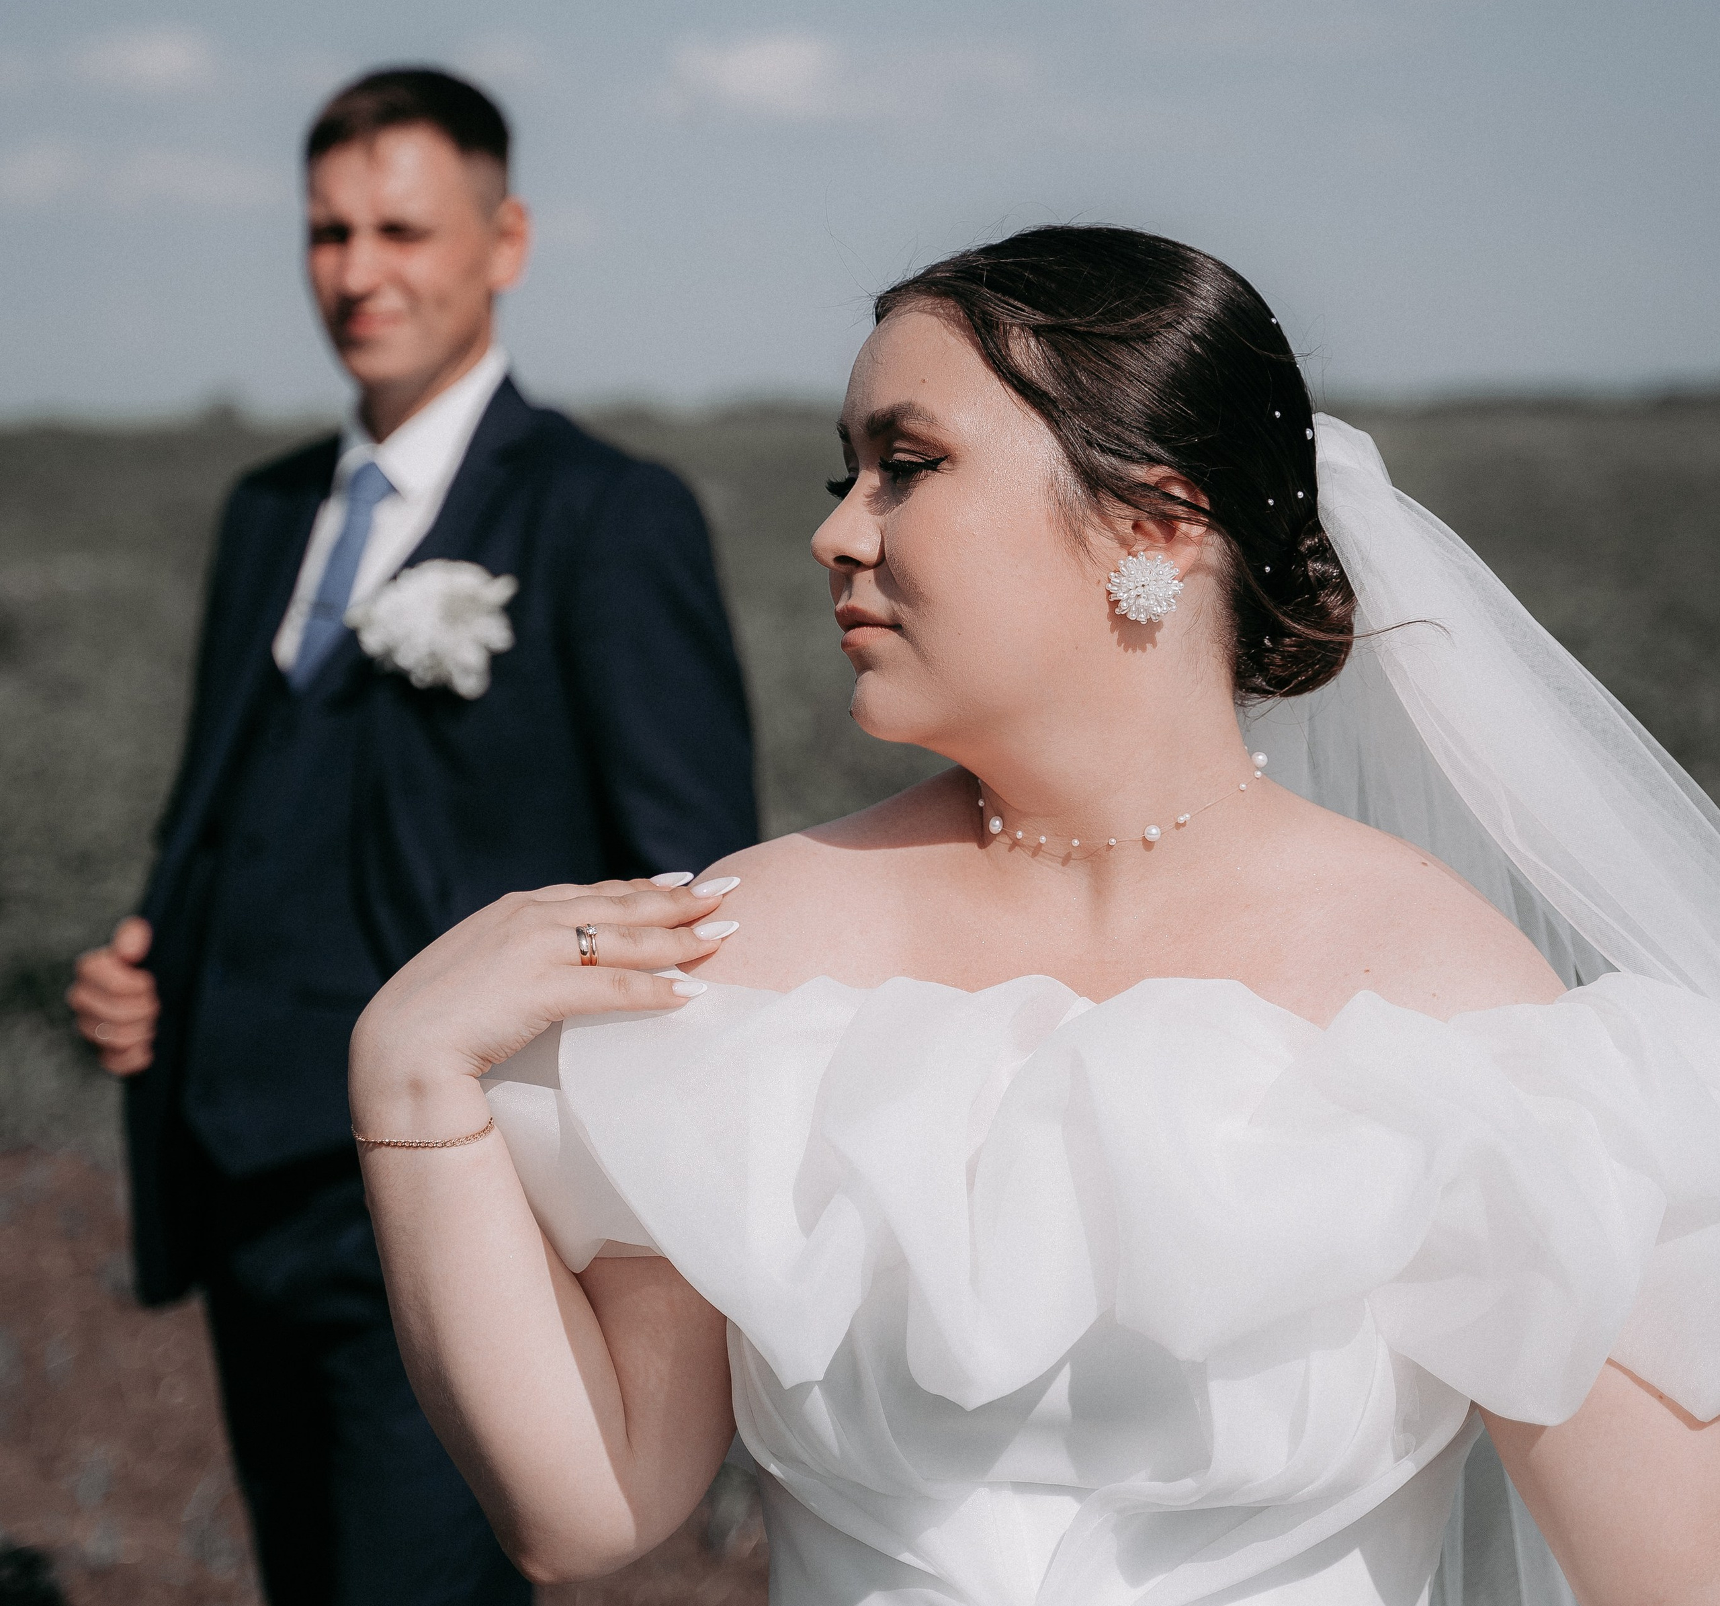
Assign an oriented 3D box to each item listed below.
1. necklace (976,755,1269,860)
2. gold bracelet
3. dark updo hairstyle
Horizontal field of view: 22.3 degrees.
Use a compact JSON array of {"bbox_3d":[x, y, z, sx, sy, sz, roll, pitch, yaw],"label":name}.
[{"bbox_3d":[0.115,-0.007,1.920,0.128,0.030,0.125,-1,30,10],"label":"necklace"},{"bbox_3d":[-0.185,0.138,1.860,0.061,0.010,0.050,0,25,6],"label":"gold bracelet"},{"bbox_3d":[0.112,-0.149,1.920,0.205,0.205,0.175,-5,6,-25],"label":"dark updo hairstyle"}]

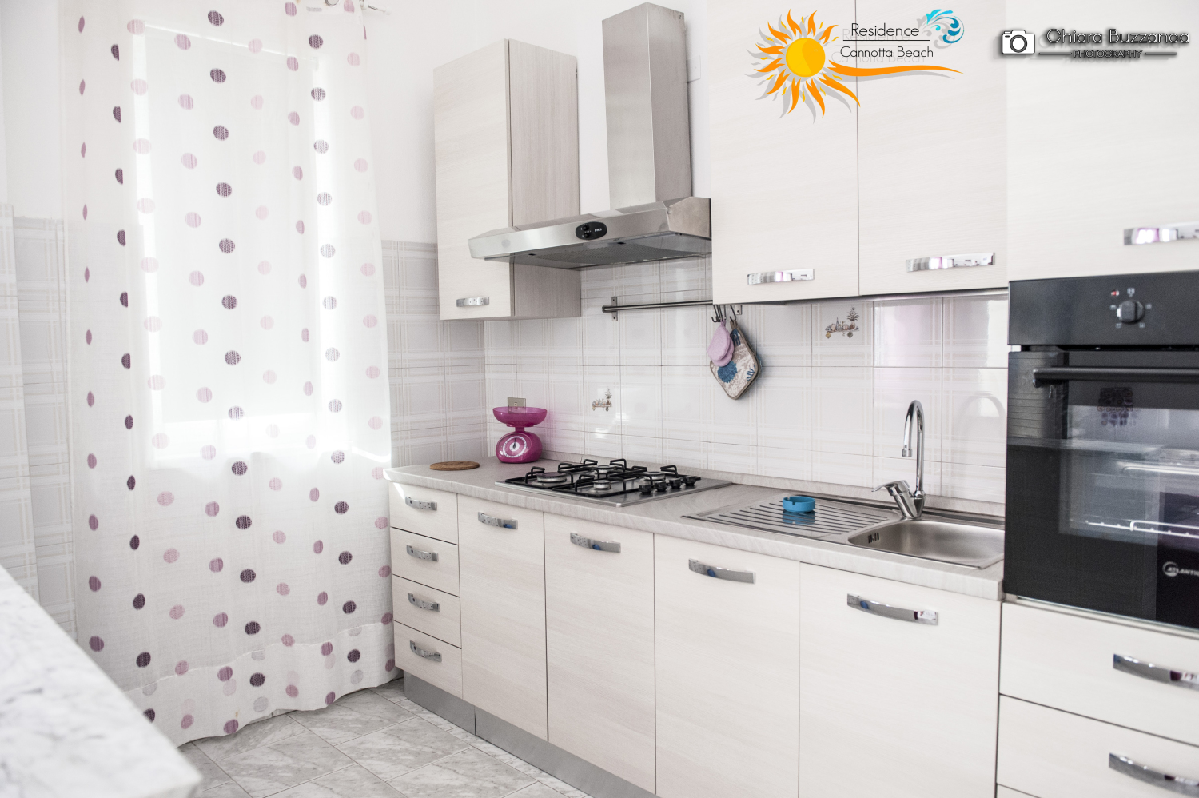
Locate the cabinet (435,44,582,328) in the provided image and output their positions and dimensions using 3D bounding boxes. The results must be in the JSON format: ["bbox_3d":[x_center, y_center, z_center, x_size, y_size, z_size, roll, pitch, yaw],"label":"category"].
[{"bbox_3d":[-0.353,-0.791,3.071,0.432,0.963,0.351,3,5,44],"label":"cabinet"}]

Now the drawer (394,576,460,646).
[{"bbox_3d":[-0.488,0.768,3.124,0.433,0.183,0.468,3,5,44],"label":"drawer"}]

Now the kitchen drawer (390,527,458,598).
[{"bbox_3d":[-0.504,0.591,3.130,0.437,0.187,0.471,3,5,44],"label":"kitchen drawer"}]

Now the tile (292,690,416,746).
[{"bbox_3d":[-0.925,1.211,3.020,0.335,0.013,0.322,3,5,44],"label":"tile"}]

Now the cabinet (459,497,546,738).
[{"bbox_3d":[-0.140,0.689,2.845,0.450,0.736,0.553,3,5,44],"label":"cabinet"}]

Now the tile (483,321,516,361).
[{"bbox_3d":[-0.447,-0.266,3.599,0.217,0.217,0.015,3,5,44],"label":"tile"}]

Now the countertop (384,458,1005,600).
[{"bbox_3d":[0.162,0.313,2.510,2.224,0.039,0.572,3,5,44],"label":"countertop"}]

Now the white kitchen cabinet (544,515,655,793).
[{"bbox_3d":[0.180,0.714,2.561,0.443,0.738,0.584,3,5,44],"label":"white kitchen cabinet"}]

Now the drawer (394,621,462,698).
[{"bbox_3d":[-0.485,0.952,3.136,0.433,0.182,0.468,3,5,44],"label":"drawer"}]

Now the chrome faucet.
[{"bbox_3d":[0.803,0.162,2.141,0.169,0.305,0.072,-4,5,-40],"label":"chrome faucet"}]

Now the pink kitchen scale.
[{"bbox_3d":[-0.329,0.144,3.363,0.205,0.220,0.195,2,5,41],"label":"pink kitchen scale"}]

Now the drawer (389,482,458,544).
[{"bbox_3d":[-0.490,0.398,3.087,0.433,0.180,0.475,3,5,44],"label":"drawer"}]

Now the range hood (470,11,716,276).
[{"bbox_3d":[0.051,-0.859,2.551,0.867,0.793,0.531,3,5,44],"label":"range hood"}]

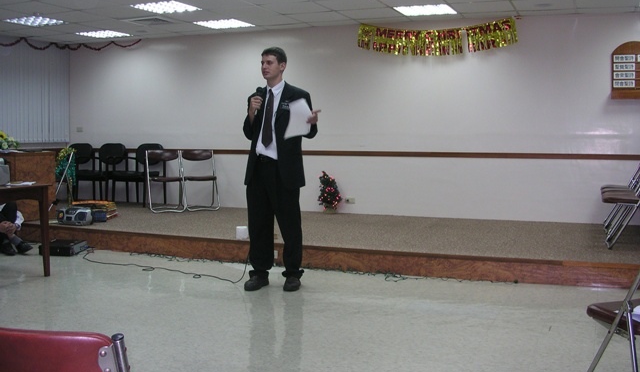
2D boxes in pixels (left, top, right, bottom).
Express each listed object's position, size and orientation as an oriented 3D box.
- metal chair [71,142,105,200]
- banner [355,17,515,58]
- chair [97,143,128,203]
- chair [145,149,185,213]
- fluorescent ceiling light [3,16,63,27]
[{"bbox_3d":[-3.390,-0.178,9.497,0.540,0.830,0.550,1,4,15],"label":"metal chair"},{"bbox_3d":[1.291,-1.658,7.663,1.860,0.420,0.060,2,5,22],"label":"banner"},{"bbox_3d":[-2.921,-0.163,9.286,0.540,0.830,0.550,1,4,15],"label":"chair"},{"bbox_3d":[-1.916,-0.070,8.496,0.450,0.760,0.470,-1,4,-16],"label":"chair"},{"bbox_3d":[-3.139,-1.830,7.553,0.580,0.060,0.580,2,5,22],"label":"fluorescent ceiling light"}]

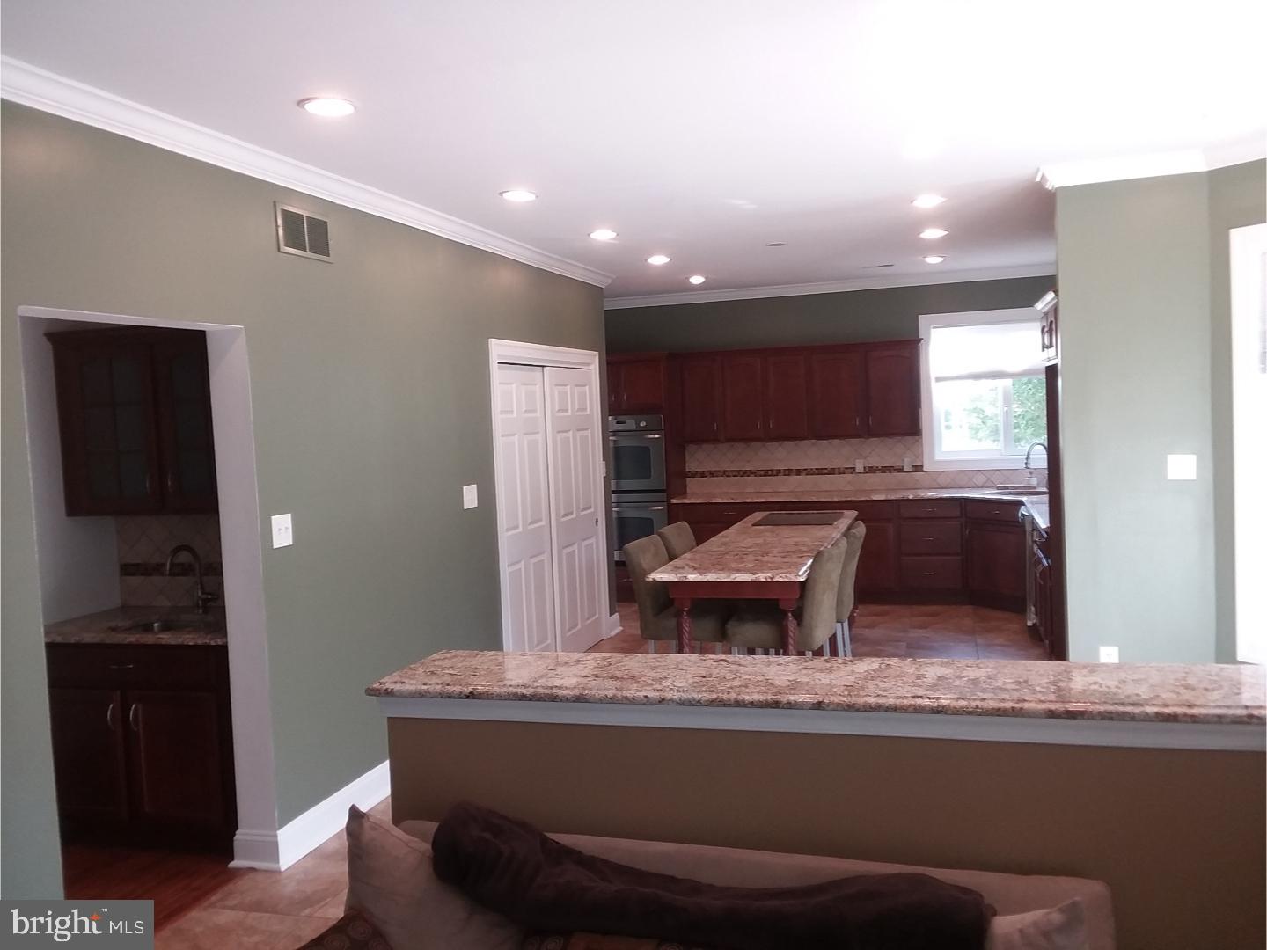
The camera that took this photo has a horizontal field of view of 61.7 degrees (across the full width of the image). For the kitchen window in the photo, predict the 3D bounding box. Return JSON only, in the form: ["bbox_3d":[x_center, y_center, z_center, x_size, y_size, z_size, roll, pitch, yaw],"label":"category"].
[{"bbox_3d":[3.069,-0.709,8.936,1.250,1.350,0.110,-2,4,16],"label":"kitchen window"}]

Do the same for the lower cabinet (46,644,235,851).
[{"bbox_3d":[-1.981,1.096,4.593,1.030,0.870,0.620,-2,4,16],"label":"lower cabinet"}]

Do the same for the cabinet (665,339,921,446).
[{"bbox_3d":[1.446,-0.704,9.288,2.120,0.805,0.350,-2,4,16],"label":"cabinet"}]

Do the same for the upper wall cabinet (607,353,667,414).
[{"bbox_3d":[-0.045,-0.784,9.383,0.840,0.490,0.650,-2,3,17],"label":"upper wall cabinet"}]

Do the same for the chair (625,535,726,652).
[{"bbox_3d":[0.320,0.848,6.442,0.605,0.920,0.490,-2,4,16],"label":"chair"}]

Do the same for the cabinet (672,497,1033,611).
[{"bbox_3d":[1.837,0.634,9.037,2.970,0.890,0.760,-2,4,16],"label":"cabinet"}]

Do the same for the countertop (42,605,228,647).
[{"bbox_3d":[-2.005,0.648,4.556,1.050,0.040,0.660,-2,4,16],"label":"countertop"}]

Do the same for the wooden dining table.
[{"bbox_3d":[0.820,0.812,6.123,0.735,0.914,2.860,-2,3,17],"label":"wooden dining table"}]

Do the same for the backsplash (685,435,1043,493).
[{"bbox_3d":[2.017,-0.107,9.154,3.200,0.460,0.025,-2,3,17],"label":"backsplash"}]

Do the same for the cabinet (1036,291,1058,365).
[{"bbox_3d":[2.450,-0.753,5.489,0.630,0.352,0.860,-2,3,17],"label":"cabinet"}]

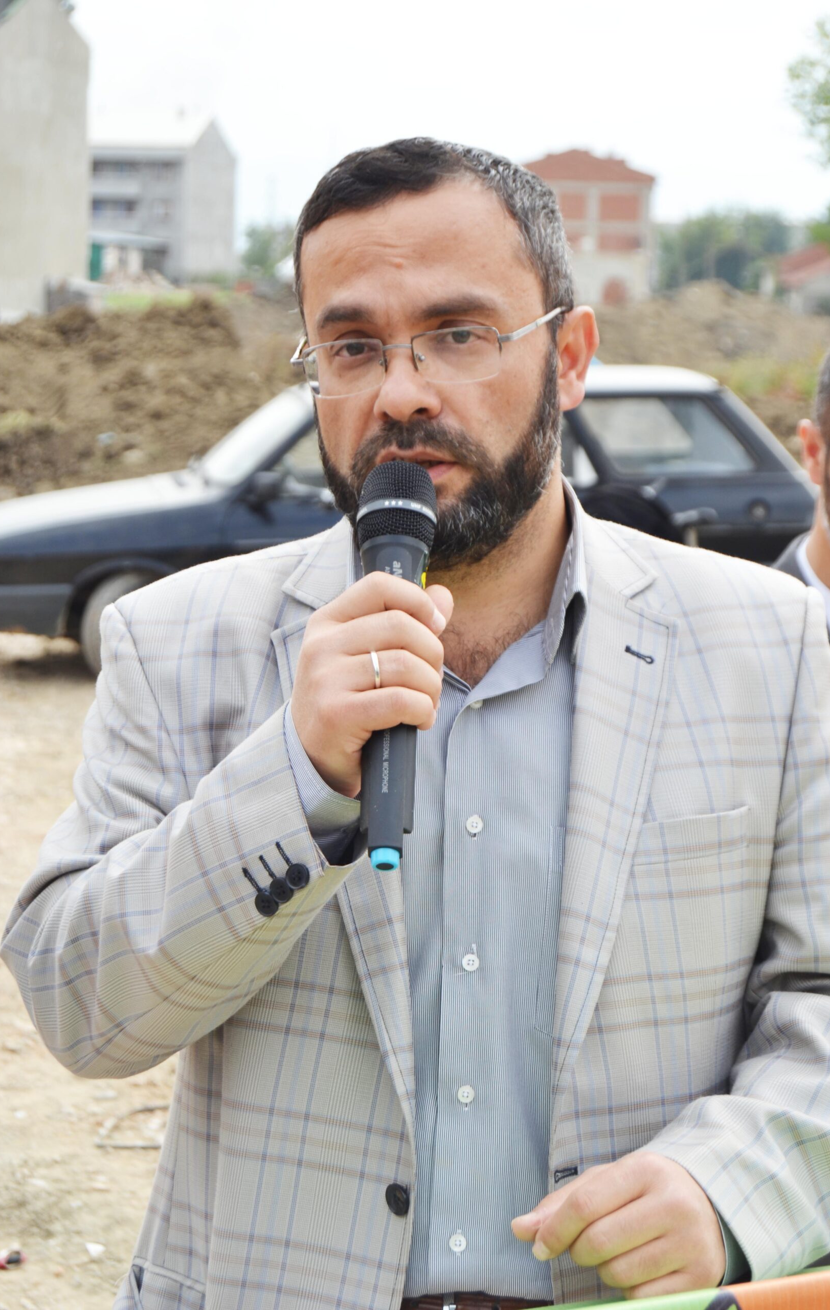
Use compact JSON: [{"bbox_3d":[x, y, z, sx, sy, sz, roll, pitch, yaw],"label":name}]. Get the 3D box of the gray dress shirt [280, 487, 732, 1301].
[{"bbox_3d":[0.034,0.155,1.940,0.500,0.540,0.330,1,6,6],"label":"gray dress shirt"}]

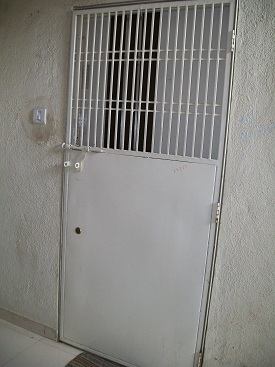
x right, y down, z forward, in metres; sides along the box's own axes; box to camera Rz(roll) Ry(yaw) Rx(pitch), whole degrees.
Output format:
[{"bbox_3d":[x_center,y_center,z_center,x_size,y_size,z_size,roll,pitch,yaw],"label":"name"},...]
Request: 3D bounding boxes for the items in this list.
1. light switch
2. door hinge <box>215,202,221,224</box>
[{"bbox_3d":[-0.580,-0.396,2.140,0.087,0.087,0.020,8,9,24],"label":"light switch"},{"bbox_3d":[0.391,0.146,1.755,0.024,0.102,0.018,8,9,24],"label":"door hinge"}]

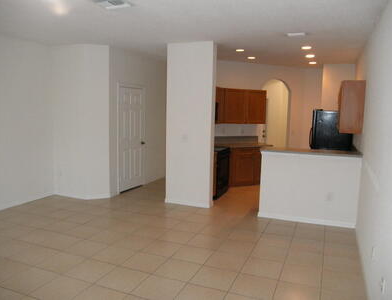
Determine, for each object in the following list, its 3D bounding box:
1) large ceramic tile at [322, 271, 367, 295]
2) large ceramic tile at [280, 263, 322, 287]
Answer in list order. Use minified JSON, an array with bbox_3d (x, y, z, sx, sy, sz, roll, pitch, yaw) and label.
[{"bbox_3d":[1.424,1.285,3.135,0.397,0.012,0.397,4,7,22],"label":"large ceramic tile"},{"bbox_3d":[1.067,1.269,3.275,0.397,0.012,0.397,4,7,22],"label":"large ceramic tile"}]

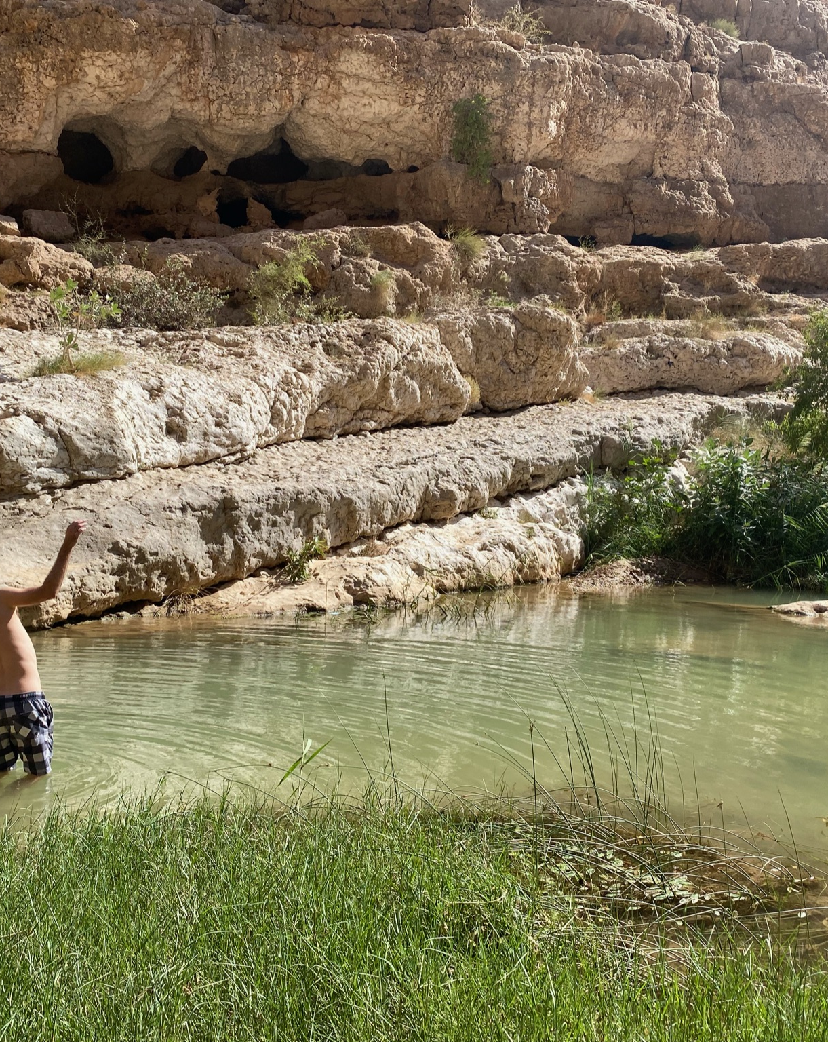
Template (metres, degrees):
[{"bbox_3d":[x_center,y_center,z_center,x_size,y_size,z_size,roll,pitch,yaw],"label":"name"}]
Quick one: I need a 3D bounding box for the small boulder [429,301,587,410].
[{"bbox_3d":[1.764,-3.087,19.600,2.883,1.946,2.200,0,2,-12],"label":"small boulder"}]

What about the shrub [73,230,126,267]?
[{"bbox_3d":[-6.789,-5.883,22.500,1.137,0.788,1.000,0,2,0],"label":"shrub"}]

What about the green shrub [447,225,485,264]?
[{"bbox_3d":[1.186,-6.337,24.000,0.893,0.867,0.850,0,2,0],"label":"green shrub"}]

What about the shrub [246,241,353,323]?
[{"bbox_3d":[-2.161,-4.460,19.500,1.880,1.539,1.400,0,2,0],"label":"shrub"}]

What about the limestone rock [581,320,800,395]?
[{"bbox_3d":[5.508,-3.265,20.800,4.204,1.435,2.000,0,2,0],"label":"limestone rock"}]

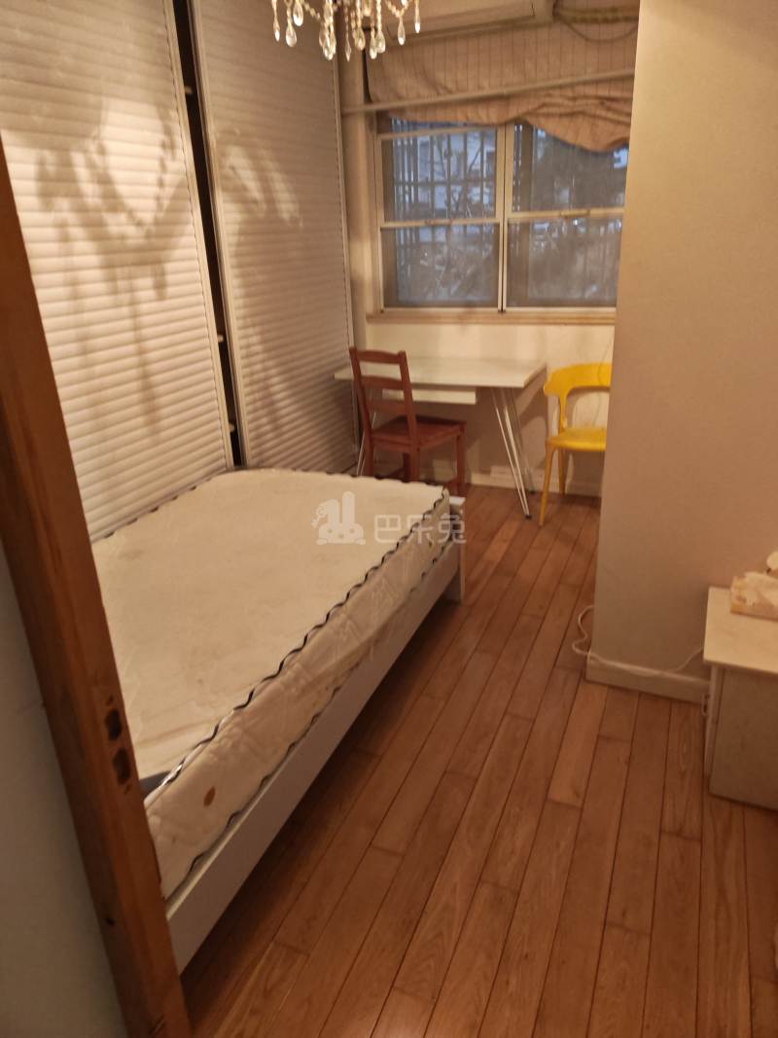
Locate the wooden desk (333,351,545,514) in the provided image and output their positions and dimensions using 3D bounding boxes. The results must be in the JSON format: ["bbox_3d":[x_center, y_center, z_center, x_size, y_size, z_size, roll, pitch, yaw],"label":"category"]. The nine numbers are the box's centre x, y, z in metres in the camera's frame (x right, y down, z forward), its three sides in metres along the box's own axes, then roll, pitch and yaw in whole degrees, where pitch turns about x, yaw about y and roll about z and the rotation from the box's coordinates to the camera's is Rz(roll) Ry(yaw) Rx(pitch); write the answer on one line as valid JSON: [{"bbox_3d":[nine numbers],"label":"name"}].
[{"bbox_3d":[0.285,-0.472,4.043,1.077,0.745,0.483,7,24,22],"label":"wooden desk"}]

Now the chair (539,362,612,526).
[{"bbox_3d":[1.116,-0.392,3.777,0.540,0.770,0.530,6,22,22],"label":"chair"}]

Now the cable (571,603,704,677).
[{"bbox_3d":[0.867,0.397,2.497,0.430,0.200,0.460,6,22,22],"label":"cable"}]

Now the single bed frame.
[{"bbox_3d":[-0.587,0.429,2.271,1.102,0.500,2.070,7,24,22],"label":"single bed frame"}]

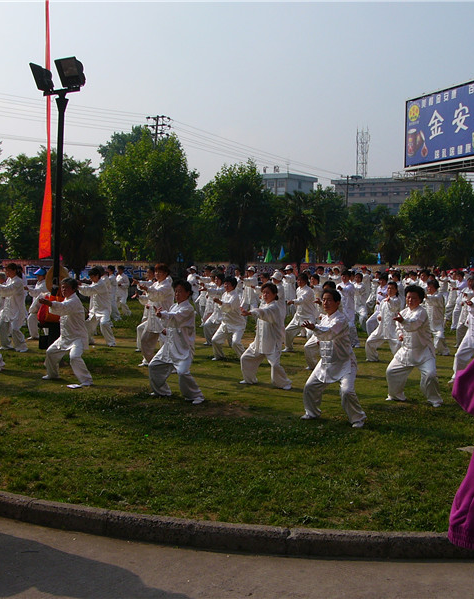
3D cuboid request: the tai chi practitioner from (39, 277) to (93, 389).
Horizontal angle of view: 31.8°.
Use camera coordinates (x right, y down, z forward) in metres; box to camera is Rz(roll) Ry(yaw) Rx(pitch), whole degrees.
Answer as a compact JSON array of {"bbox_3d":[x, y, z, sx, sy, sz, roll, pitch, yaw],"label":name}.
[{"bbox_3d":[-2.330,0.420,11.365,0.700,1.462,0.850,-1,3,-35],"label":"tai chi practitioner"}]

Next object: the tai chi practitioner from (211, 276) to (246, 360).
[{"bbox_3d":[-0.116,0.322,12.900,0.620,1.330,0.560,0,2,-24],"label":"tai chi practitioner"}]

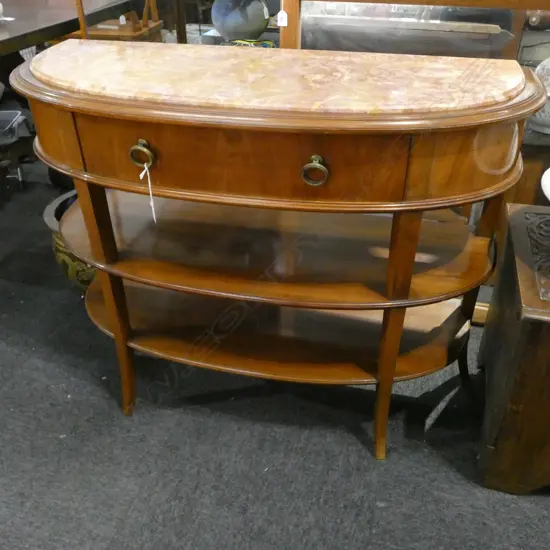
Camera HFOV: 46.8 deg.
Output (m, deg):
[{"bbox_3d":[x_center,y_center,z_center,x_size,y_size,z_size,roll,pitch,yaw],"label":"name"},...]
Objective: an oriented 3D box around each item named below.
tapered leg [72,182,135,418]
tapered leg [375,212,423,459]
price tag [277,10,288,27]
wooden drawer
[{"bbox_3d":[-0.391,0.075,1.530,0.048,0.667,0.066,18,38,26],"label":"tapered leg"},{"bbox_3d":[0.269,0.154,1.396,0.048,0.667,0.066,-3,34,-4],"label":"tapered leg"},{"bbox_3d":[0.019,-0.618,1.531,0.022,0.039,0.002,4,34,7],"label":"price tag"},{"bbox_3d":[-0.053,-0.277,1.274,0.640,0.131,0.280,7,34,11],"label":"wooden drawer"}]

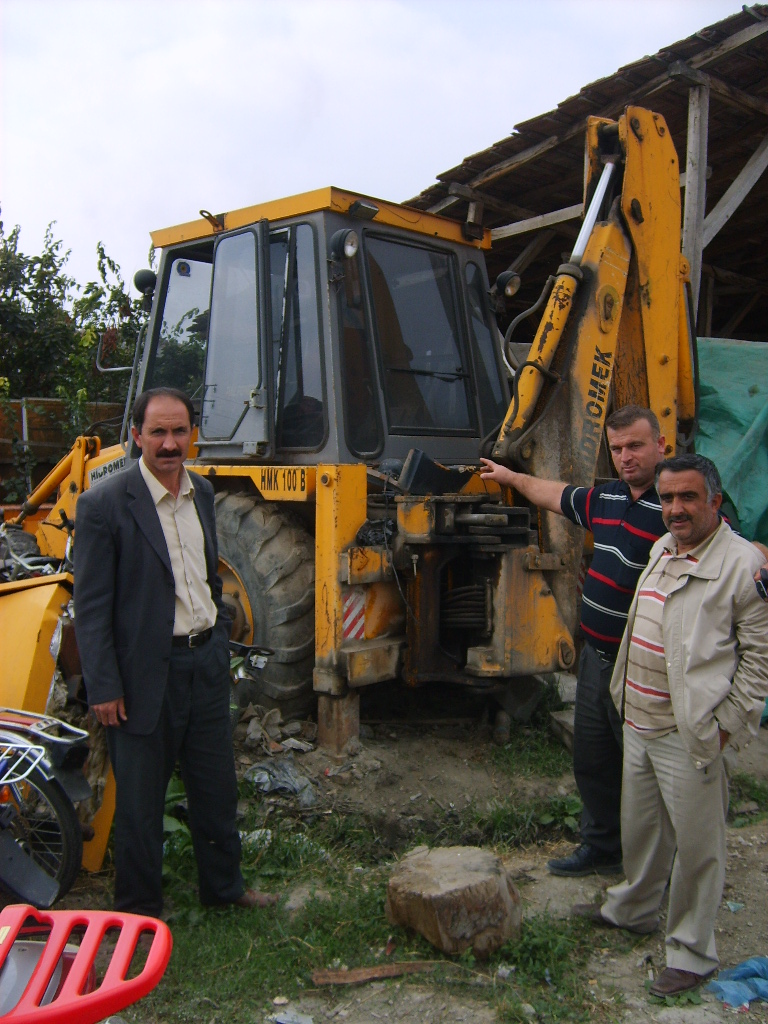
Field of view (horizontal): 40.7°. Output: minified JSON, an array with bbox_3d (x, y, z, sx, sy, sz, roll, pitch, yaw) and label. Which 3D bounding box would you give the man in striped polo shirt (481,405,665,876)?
[{"bbox_3d":[0.800,0.455,3.600,1.080,1.700,0.500,4,6,42],"label":"man in striped polo shirt"}]

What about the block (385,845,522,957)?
[{"bbox_3d":[0.215,1.220,3.270,0.400,0.220,0.370,1,4,12],"label":"block"}]

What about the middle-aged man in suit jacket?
[{"bbox_3d":[-0.660,0.465,3.270,0.540,1.720,0.420,-2,5,-35],"label":"middle-aged man in suit jacket"}]

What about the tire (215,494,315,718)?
[{"bbox_3d":[-0.860,0.610,5.880,1.400,1.400,0.430,3,4,43],"label":"tire"}]

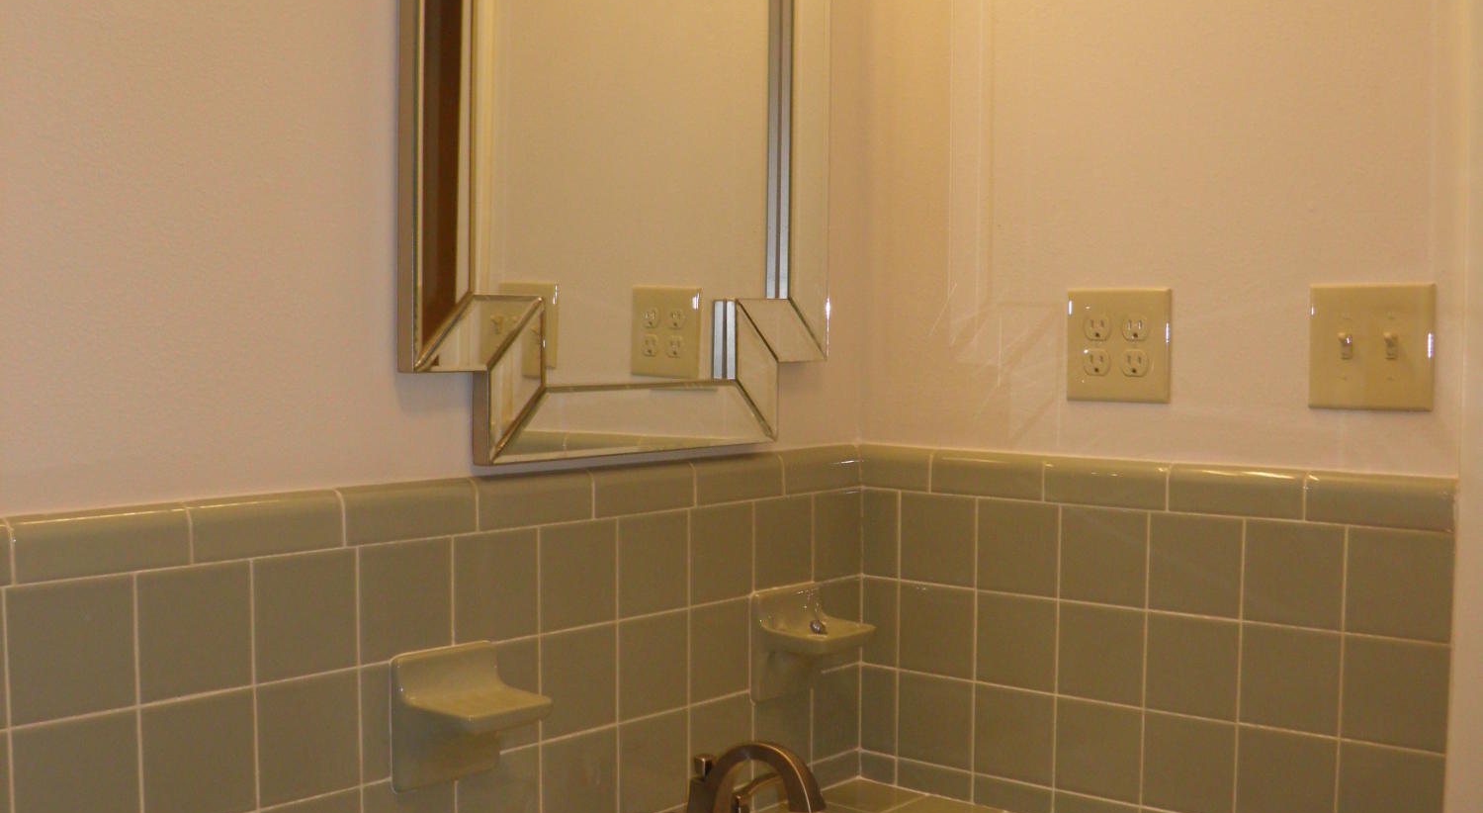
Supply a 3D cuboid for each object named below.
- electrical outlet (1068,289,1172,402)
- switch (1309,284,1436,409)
[{"bbox_3d":[0.419,-0.068,1.784,0.125,0.124,0.010,4,4,41],"label":"electrical outlet"},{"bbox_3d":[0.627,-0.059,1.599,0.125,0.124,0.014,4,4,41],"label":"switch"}]

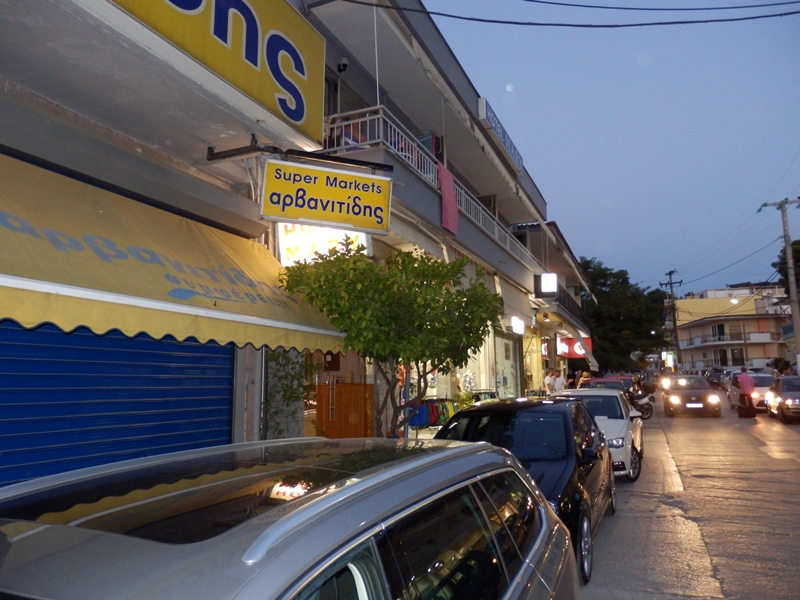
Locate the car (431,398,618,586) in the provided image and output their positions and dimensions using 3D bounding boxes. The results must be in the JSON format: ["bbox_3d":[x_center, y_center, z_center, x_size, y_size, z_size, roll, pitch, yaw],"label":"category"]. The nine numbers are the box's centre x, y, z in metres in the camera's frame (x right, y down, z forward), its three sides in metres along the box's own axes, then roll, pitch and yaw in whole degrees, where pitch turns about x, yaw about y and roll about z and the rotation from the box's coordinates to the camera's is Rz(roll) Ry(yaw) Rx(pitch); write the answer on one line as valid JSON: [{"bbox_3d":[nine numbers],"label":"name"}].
[{"bbox_3d":[1.262,1.784,6.251,1.770,1.440,4.250,-4,-9,23],"label":"car"}]

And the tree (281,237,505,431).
[{"bbox_3d":[-0.091,0.861,6.819,2.600,3.230,2.500,-4,-9,23],"label":"tree"}]

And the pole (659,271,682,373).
[{"bbox_3d":[24.190,2.455,50.691,1.800,10.110,0.400,-5,-10,23],"label":"pole"}]

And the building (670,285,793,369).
[{"bbox_3d":[40.746,4.359,71.379,13.000,10.600,10.000,-3,-9,14],"label":"building"}]

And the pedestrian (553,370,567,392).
[{"bbox_3d":[5.516,3.260,19.822,0.420,1.670,0.500,2,-9,-18],"label":"pedestrian"}]

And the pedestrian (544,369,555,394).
[{"bbox_3d":[5.072,3.173,19.370,0.380,1.740,0.500,2,-9,-21],"label":"pedestrian"}]

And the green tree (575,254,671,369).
[{"bbox_3d":[14.963,1.667,39.462,7.000,9.530,7.000,-4,-9,23],"label":"green tree"}]

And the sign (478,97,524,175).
[{"bbox_3d":[2.497,-3.852,14.006,0.160,0.500,3.700,-4,-9,23],"label":"sign"}]

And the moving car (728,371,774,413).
[{"bbox_3d":[14.950,3.833,24.255,1.740,1.490,4.000,-3,-9,18],"label":"moving car"}]

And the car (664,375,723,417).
[{"bbox_3d":[11.387,3.717,22.714,1.720,1.480,4.150,-4,-9,22],"label":"car"}]

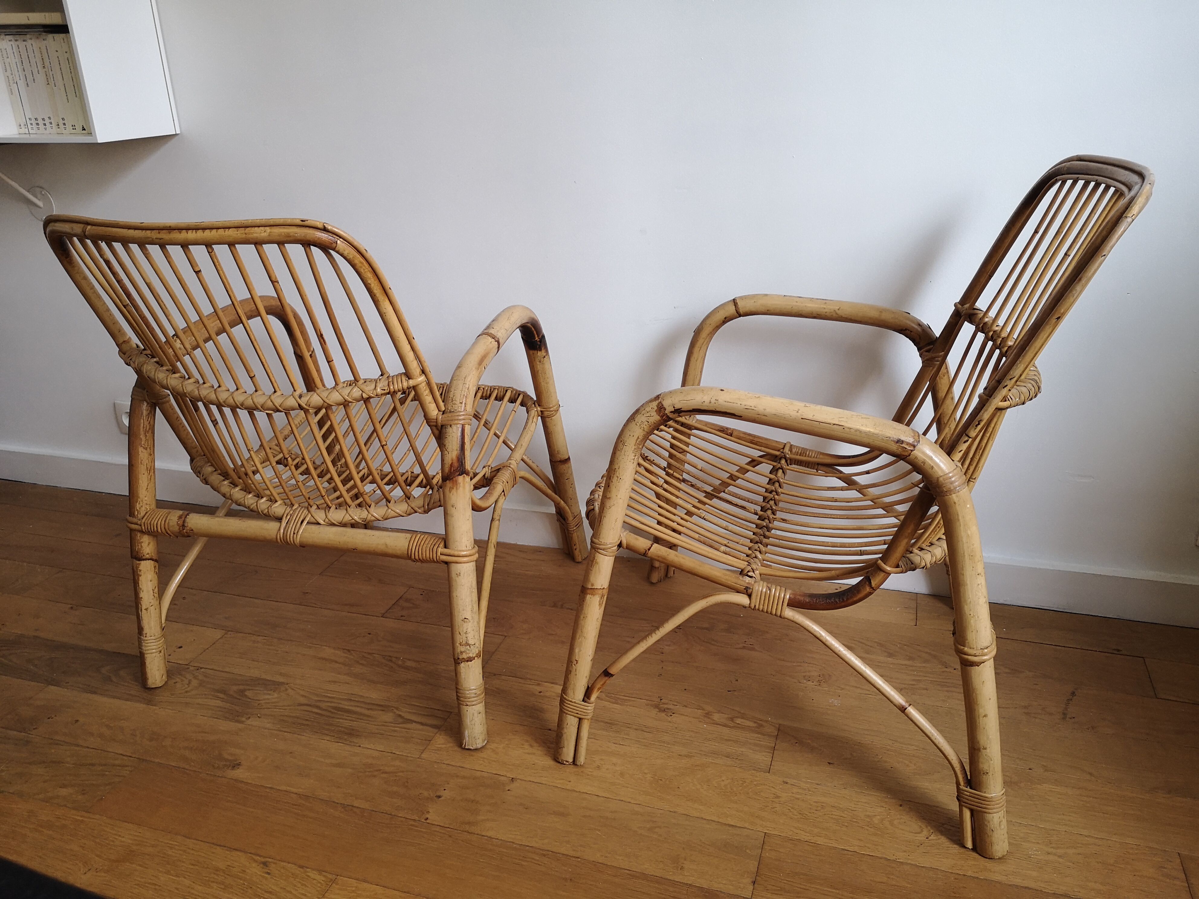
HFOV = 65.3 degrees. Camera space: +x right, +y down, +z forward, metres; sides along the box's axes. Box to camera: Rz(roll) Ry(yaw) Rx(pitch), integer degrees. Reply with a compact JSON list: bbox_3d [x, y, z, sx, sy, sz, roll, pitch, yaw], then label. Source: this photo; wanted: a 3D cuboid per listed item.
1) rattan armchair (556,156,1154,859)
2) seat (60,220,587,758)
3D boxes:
[{"bbox_3d":[0.330,0.004,1.396,0.698,0.834,0.645,4,22,17],"label":"rattan armchair"},{"bbox_3d":[-0.426,-0.042,1.619,0.645,0.816,0.698,4,22,16],"label":"seat"}]

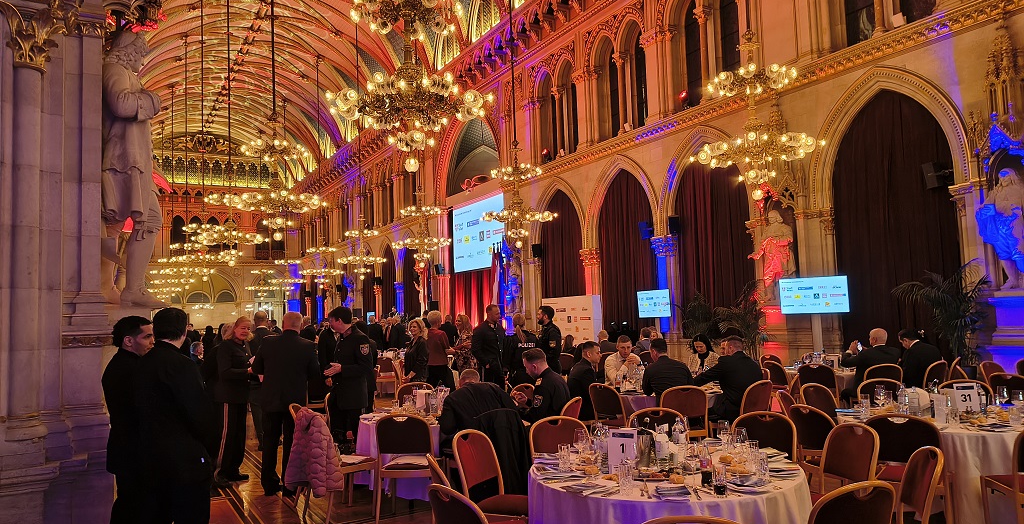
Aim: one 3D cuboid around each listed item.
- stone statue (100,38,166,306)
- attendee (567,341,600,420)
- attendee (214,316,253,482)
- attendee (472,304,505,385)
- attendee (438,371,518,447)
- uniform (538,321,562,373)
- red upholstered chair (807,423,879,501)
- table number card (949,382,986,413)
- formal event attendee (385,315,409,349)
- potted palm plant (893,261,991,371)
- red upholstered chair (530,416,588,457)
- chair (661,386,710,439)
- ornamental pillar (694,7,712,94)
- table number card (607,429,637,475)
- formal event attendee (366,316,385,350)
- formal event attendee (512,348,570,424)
[{"bbox_3d":[-2.910,-0.725,5.400,0.620,2.127,0.720,0,-5,-29],"label":"stone statue"},{"bbox_3d":[0.908,1.482,7.456,0.800,1.300,0.520,0,-5,-22],"label":"attendee"},{"bbox_3d":[-2.916,1.428,7.418,0.380,1.713,0.480,-2,-4,6],"label":"attendee"},{"bbox_3d":[-0.313,1.536,10.314,0.380,1.830,0.540,-5,-5,36],"label":"attendee"},{"bbox_3d":[-0.263,1.487,5.760,0.580,1.180,0.850,1,-5,-34],"label":"attendee"},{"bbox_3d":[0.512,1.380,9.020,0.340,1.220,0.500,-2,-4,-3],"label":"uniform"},{"bbox_3d":[1.856,1.425,4.251,0.570,0.880,0.490,-1,-4,-15],"label":"red upholstered chair"},{"bbox_3d":[3.293,0.990,5.132,0.155,0.210,0.080,-1,-4,-5],"label":"table number card"},{"bbox_3d":[-3.210,2.419,20.084,0.540,1.780,0.380,0,-5,-30],"label":"formal event attendee"},{"bbox_3d":[8.152,1.193,13.474,1.450,2.420,1.350,-5,-5,31],"label":"potted palm plant"},{"bbox_3d":[0.461,1.503,4.720,0.480,0.880,0.550,0,-5,-24],"label":"red upholstered chair"},{"bbox_3d":[1.755,1.712,7.306,0.460,0.900,0.530,-2,-4,2],"label":"chair"},{"bbox_3d":[5.671,-6.209,20.971,0.420,2.720,0.420,1,-5,-30],"label":"ornamental pillar"},{"bbox_3d":[0.604,1.034,3.879,0.158,0.241,0.060,-3,-4,17],"label":"table number card"},{"bbox_3d":[-3.833,2.449,20.084,0.520,1.770,0.360,-4,-5,25],"label":"formal event attendee"},{"bbox_3d":[0.099,1.398,6.017,0.820,1.310,0.540,-2,-4,-2],"label":"formal event attendee"}]

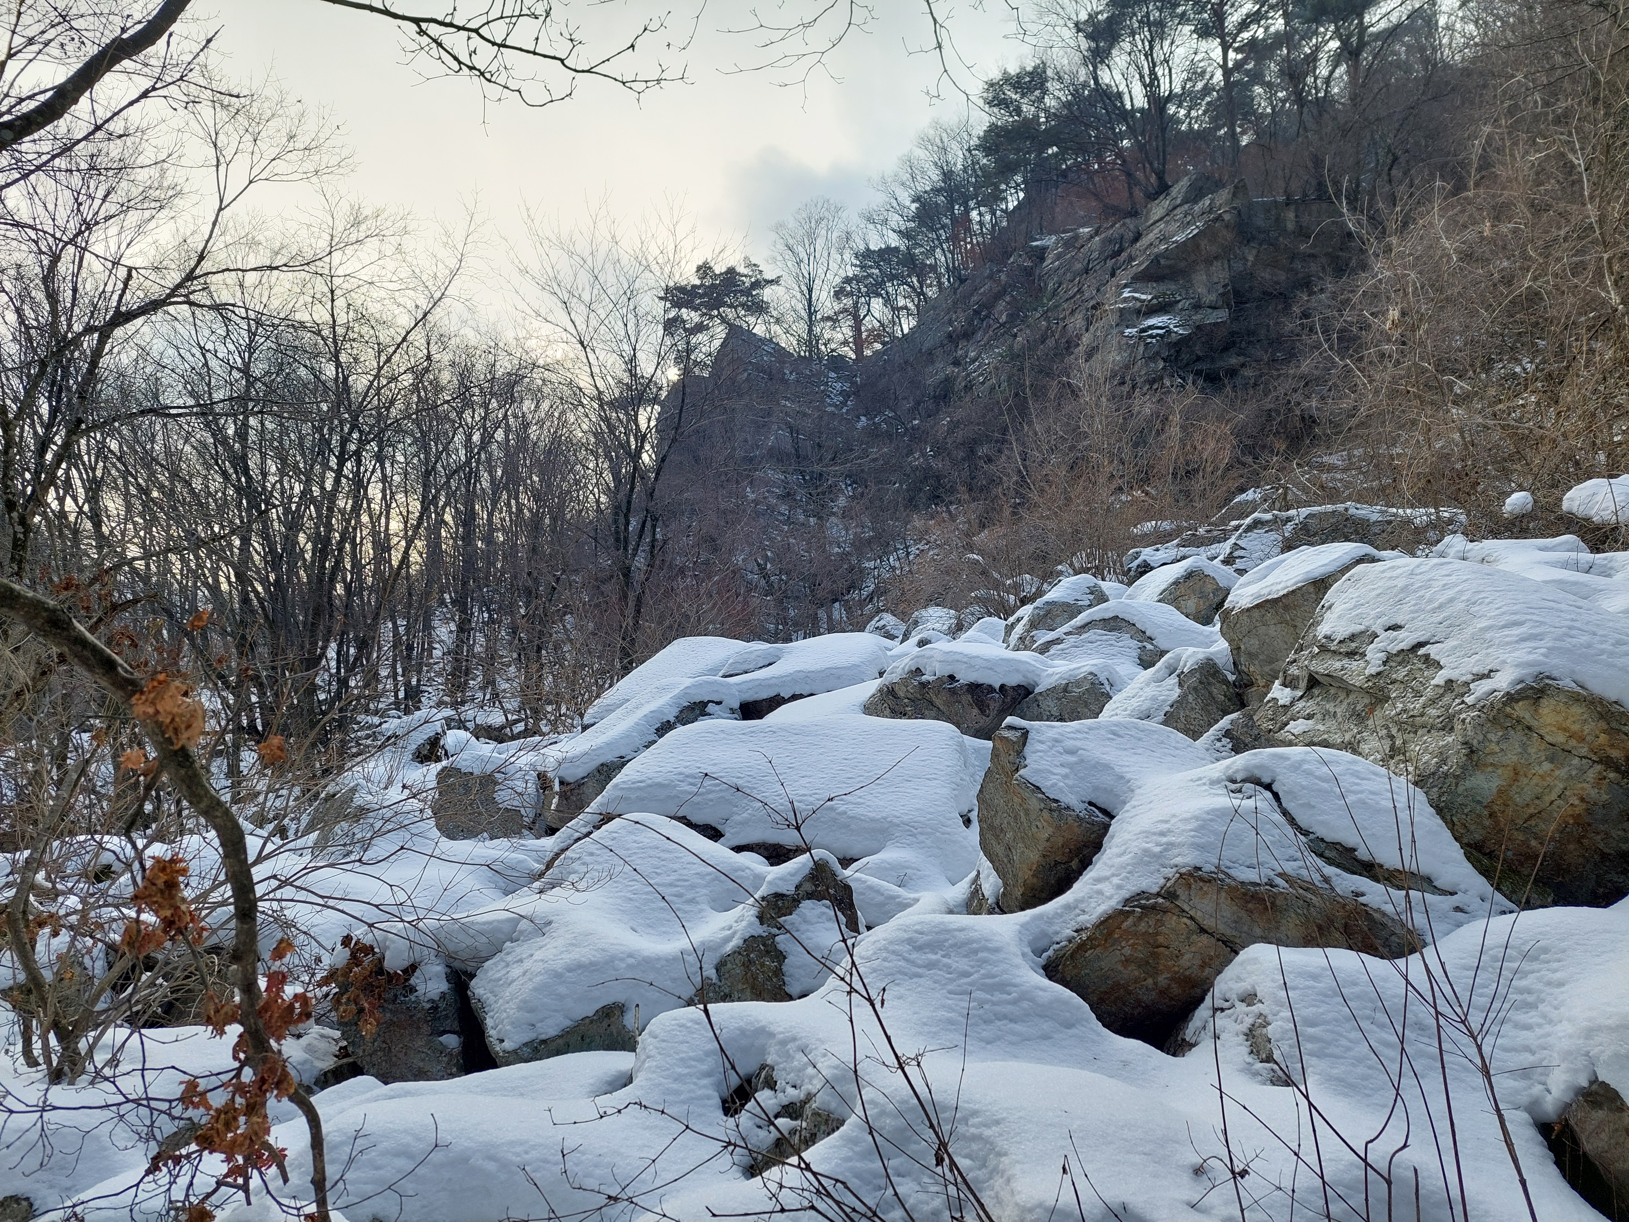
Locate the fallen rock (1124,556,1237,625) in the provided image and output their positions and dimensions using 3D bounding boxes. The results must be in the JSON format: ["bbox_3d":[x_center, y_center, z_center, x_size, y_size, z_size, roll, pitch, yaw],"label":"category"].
[{"bbox_3d":[4.626,-0.250,15.000,1.104,0.824,1.200,0,-3,0],"label":"fallen rock"}]

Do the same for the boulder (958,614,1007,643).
[{"bbox_3d":[2.562,0.298,17.998,0.673,0.478,0.750,0,-3,0],"label":"boulder"}]

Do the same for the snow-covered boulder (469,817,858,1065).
[{"bbox_3d":[-0.638,1.522,5.700,1.699,0.899,1.400,0,-3,0],"label":"snow-covered boulder"}]

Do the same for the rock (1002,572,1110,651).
[{"bbox_3d":[3.070,0.044,15.000,1.131,0.947,1.200,0,-3,0],"label":"rock"}]

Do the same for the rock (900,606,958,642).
[{"bbox_3d":[1.972,0.276,20.498,0.952,0.718,1.000,0,-3,0],"label":"rock"}]

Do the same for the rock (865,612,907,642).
[{"bbox_3d":[1.302,0.330,21.998,0.764,0.617,0.750,0,-3,0],"label":"rock"}]

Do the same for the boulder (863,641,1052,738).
[{"bbox_3d":[1.243,0.763,10.697,1.591,0.973,1.400,0,-3,0],"label":"boulder"}]

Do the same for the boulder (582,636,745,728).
[{"bbox_3d":[-1.567,0.766,12.800,1.646,0.975,1.600,0,-3,0],"label":"boulder"}]

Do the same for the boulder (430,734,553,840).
[{"bbox_3d":[-2.802,1.514,10.300,0.828,0.849,1.000,0,-3,0],"label":"boulder"}]

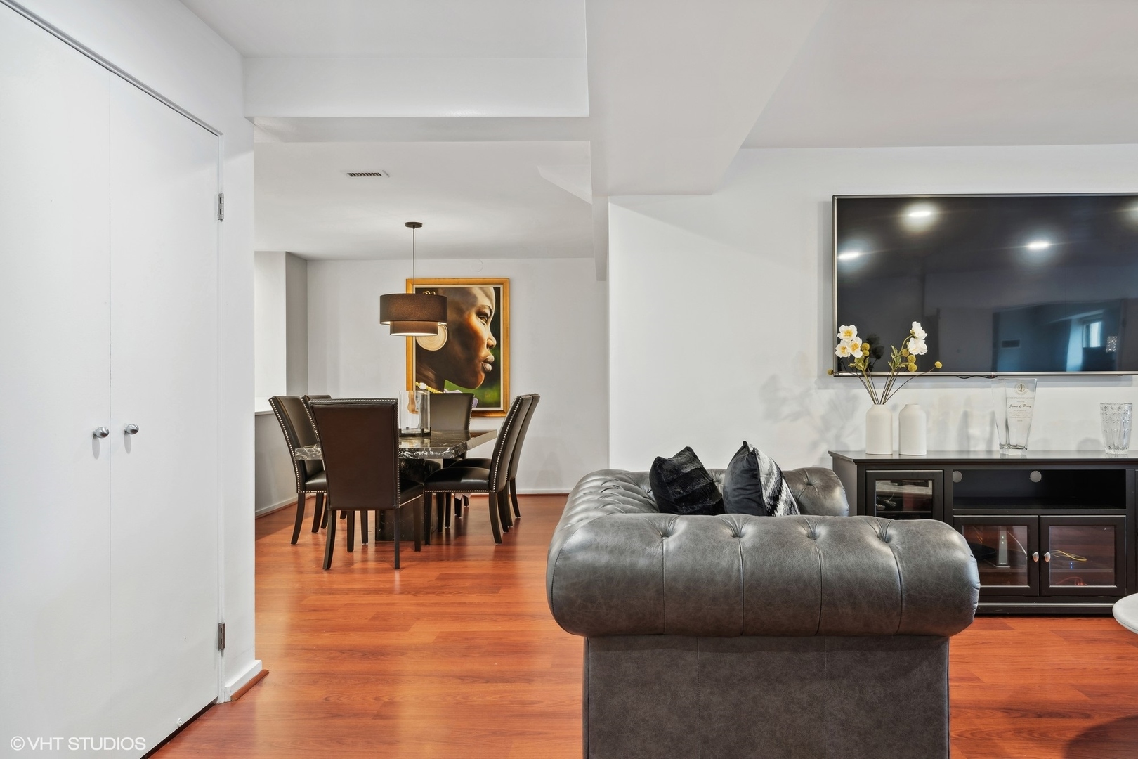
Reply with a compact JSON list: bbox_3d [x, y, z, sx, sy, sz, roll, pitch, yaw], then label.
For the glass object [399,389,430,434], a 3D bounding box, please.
[{"bbox_3d":[-1.223,0.272,6.062,0.200,0.355,0.200,0,0,4],"label":"glass object"}]

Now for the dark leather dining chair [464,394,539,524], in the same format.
[{"bbox_3d":[-0.635,0.663,6.428,0.715,1.085,0.525,0,0,4],"label":"dark leather dining chair"}]

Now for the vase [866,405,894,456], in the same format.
[{"bbox_3d":[1.610,0.258,3.936,0.127,0.257,0.127,0,0,2],"label":"vase"}]

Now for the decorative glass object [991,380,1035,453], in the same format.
[{"bbox_3d":[2.287,0.191,3.891,0.155,0.385,0.145,0,0,2],"label":"decorative glass object"}]

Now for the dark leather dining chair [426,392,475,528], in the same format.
[{"bbox_3d":[-1.183,0.663,6.925,0.525,1.085,0.715,0,0,4],"label":"dark leather dining chair"}]

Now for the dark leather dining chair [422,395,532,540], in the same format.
[{"bbox_3d":[-0.646,0.637,5.554,0.710,1.050,0.515,0,0,4],"label":"dark leather dining chair"}]

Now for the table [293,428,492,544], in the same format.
[{"bbox_3d":[-1.226,0.827,5.863,1.050,0.755,1.740,0,0,4],"label":"table"}]

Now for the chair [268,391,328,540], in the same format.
[{"bbox_3d":[-1.813,0.663,5.775,0.715,1.085,0.525,0,0,4],"label":"chair"}]

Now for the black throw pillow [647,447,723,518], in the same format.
[{"bbox_3d":[0.447,0.461,2.814,0.160,0.430,0.430,-22,-12,30],"label":"black throw pillow"}]

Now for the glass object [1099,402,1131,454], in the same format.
[{"bbox_3d":[2.824,0.253,3.924,0.132,0.262,0.132,0,0,2],"label":"glass object"}]

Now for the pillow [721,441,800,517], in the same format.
[{"bbox_3d":[0.674,0.461,2.635,0.200,0.450,0.450,-10,-1,11],"label":"pillow"}]

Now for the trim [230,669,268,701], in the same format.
[{"bbox_3d":[-1.245,1.195,2.972,0.020,0.020,0.258,0,0,3],"label":"trim"}]

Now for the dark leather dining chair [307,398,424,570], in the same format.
[{"bbox_3d":[-1.265,0.635,4.840,0.530,1.055,0.695,0,0,0],"label":"dark leather dining chair"}]

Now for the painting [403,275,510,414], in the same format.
[{"bbox_3d":[-1.165,-0.333,7.974,1.100,1.446,0.045,0,0,4],"label":"painting"}]

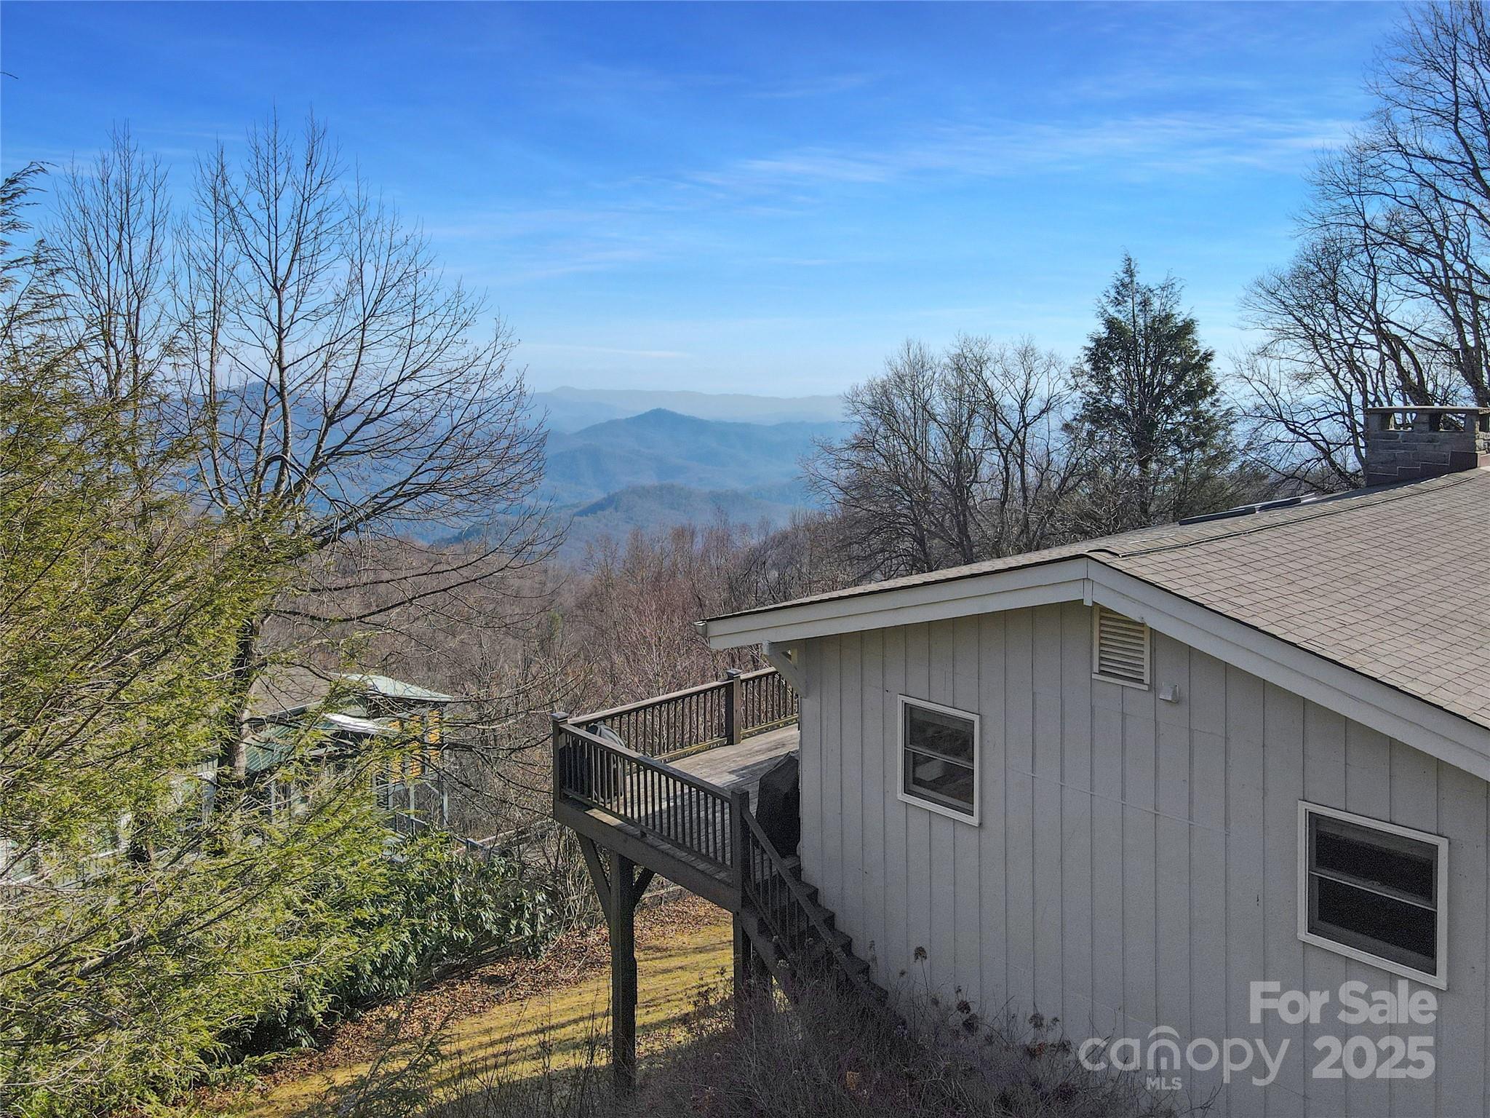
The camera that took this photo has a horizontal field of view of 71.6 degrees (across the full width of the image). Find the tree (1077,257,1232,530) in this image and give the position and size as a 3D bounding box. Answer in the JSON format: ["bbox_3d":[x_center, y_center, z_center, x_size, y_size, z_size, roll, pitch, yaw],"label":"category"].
[{"bbox_3d":[12.243,-3.930,31.000,4.800,10.300,4.800,0,5,0],"label":"tree"}]

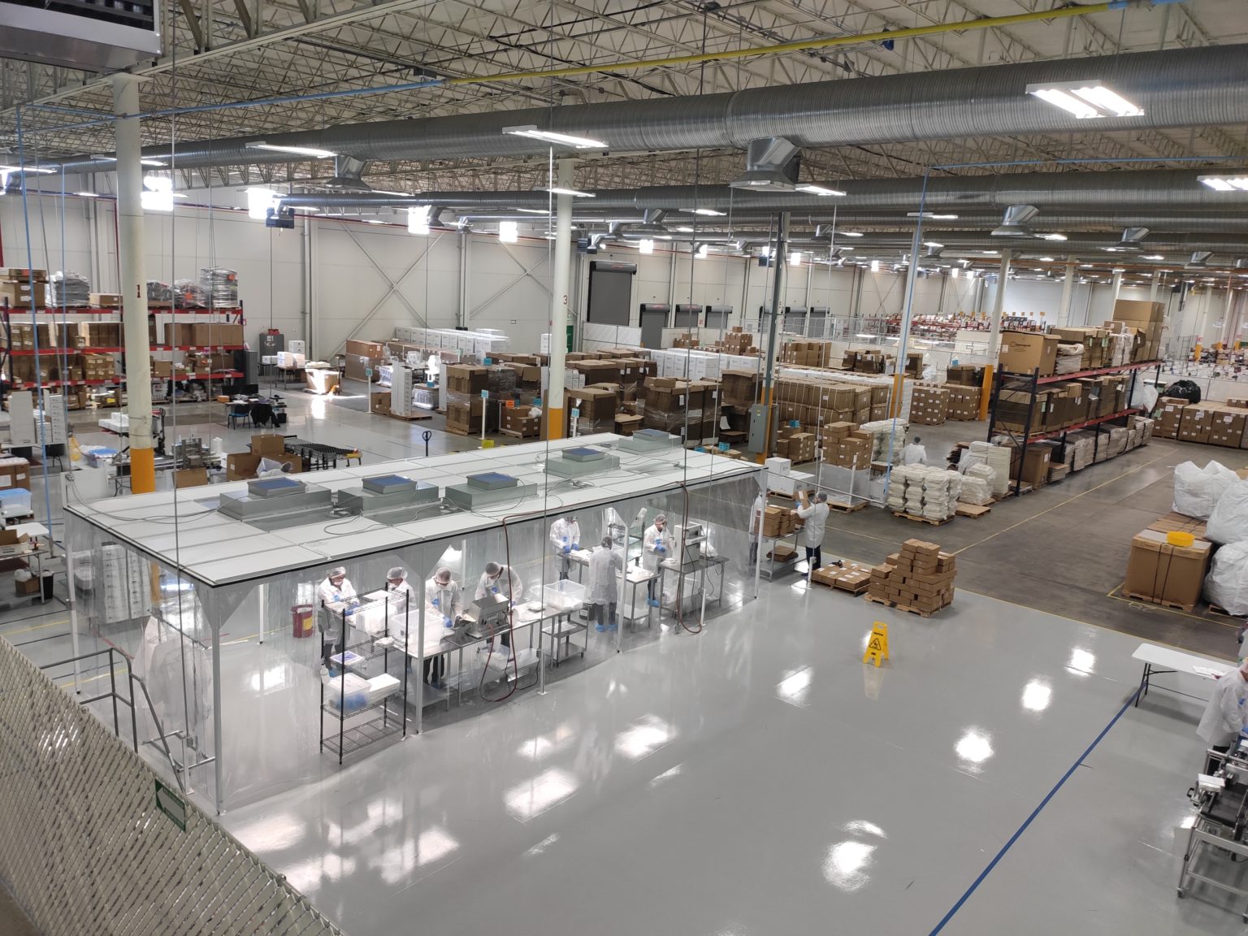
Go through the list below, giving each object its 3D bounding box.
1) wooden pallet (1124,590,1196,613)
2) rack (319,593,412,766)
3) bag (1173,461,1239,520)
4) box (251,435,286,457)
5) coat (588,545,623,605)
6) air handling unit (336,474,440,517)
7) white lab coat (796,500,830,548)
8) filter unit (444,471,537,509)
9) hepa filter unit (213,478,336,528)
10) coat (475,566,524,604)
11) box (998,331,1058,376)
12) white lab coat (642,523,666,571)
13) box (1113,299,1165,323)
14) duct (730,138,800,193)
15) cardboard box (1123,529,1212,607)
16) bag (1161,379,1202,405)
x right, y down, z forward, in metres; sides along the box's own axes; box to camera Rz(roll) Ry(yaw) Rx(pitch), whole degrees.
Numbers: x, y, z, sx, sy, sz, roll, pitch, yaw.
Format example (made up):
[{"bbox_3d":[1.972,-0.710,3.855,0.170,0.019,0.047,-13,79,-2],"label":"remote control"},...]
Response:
[{"bbox_3d":[10.617,2.503,18.429,1.190,0.130,1.020,13,15,39],"label":"wooden pallet"},{"bbox_3d":[-2.970,2.339,10.801,0.380,1.840,0.910,13,15,39],"label":"rack"},{"bbox_3d":[12.619,0.480,20.218,1.080,1.040,1.080,13,15,39],"label":"bag"},{"bbox_3d":[-8.578,-0.556,22.545,0.600,0.430,0.470,-7,16,-41],"label":"box"},{"bbox_3d":[-0.287,1.681,15.045,0.530,0.970,0.420,6,12,9],"label":"coat"},{"bbox_3d":[-3.051,0.316,12.151,0.570,0.310,1.180,13,15,39],"label":"air handling unit"},{"bbox_3d":[3.744,1.097,18.453,0.520,0.980,0.520,15,16,42],"label":"white lab coat"},{"bbox_3d":[-1.794,0.279,12.678,0.570,0.310,1.180,13,15,39],"label":"filter unit"},{"bbox_3d":[-4.317,0.348,11.666,0.610,0.340,1.220,13,15,39],"label":"hepa filter unit"},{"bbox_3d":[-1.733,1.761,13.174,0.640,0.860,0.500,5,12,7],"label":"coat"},{"bbox_3d":[11.682,-3.306,27.126,1.140,1.120,1.220,14,16,39],"label":"box"},{"bbox_3d":[0.589,1.387,16.112,0.530,0.930,0.400,-5,15,-35],"label":"white lab coat"},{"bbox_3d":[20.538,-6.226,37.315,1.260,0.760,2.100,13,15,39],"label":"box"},{"bbox_3d":[1.823,-3.901,12.056,0.630,0.610,0.630,13,15,39],"label":"duct"},{"bbox_3d":[10.645,1.926,18.330,1.200,1.040,1.020,13,15,39],"label":"cardboard box"},{"bbox_3d":[24.951,-3.449,41.893,1.400,0.980,1.200,14,16,39],"label":"bag"}]

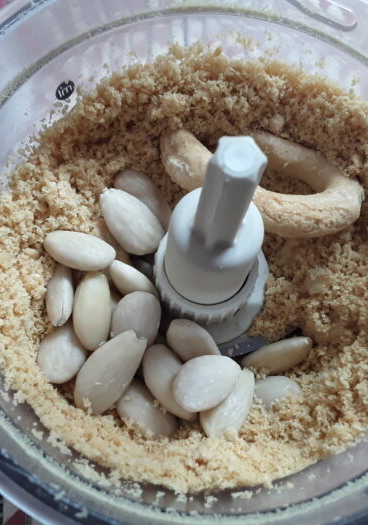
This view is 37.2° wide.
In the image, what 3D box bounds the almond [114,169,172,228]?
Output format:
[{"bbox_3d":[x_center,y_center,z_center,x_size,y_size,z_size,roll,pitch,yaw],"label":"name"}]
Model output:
[{"bbox_3d":[-0.013,-0.019,0.173,0.013,0.009,0.024,-33,86,-13],"label":"almond"}]

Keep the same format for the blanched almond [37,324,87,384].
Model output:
[{"bbox_3d":[-0.035,0.025,0.157,0.013,0.008,0.021,14,62,-5],"label":"blanched almond"}]

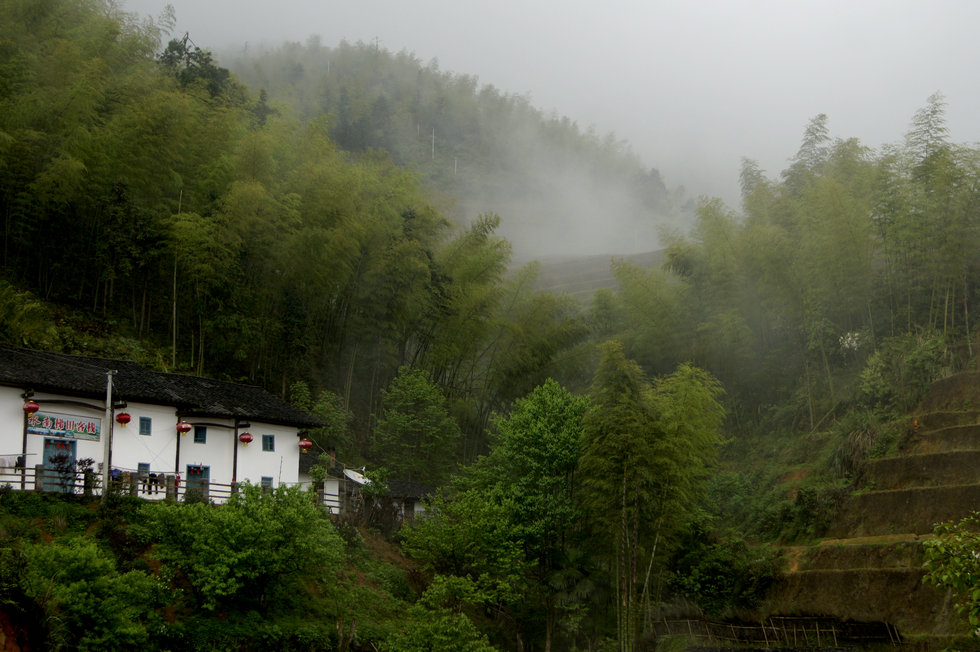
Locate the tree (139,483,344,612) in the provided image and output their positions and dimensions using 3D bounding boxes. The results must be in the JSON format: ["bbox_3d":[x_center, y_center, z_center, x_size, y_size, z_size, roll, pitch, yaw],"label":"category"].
[{"bbox_3d":[-10.962,9.771,72.000,8.600,5.700,7.000,0,-10,0],"label":"tree"}]

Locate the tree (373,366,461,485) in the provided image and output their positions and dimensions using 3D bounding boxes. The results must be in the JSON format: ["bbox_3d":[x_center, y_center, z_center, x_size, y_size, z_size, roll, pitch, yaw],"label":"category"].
[{"bbox_3d":[-4.368,6.270,97.000,5.200,7.800,5.200,0,-10,0],"label":"tree"}]

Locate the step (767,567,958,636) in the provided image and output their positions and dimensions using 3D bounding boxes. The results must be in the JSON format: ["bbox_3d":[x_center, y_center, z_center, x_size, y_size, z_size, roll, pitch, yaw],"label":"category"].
[{"bbox_3d":[13.807,10.175,60.500,7.800,2.500,1.800,-8,-13,36],"label":"step"}]

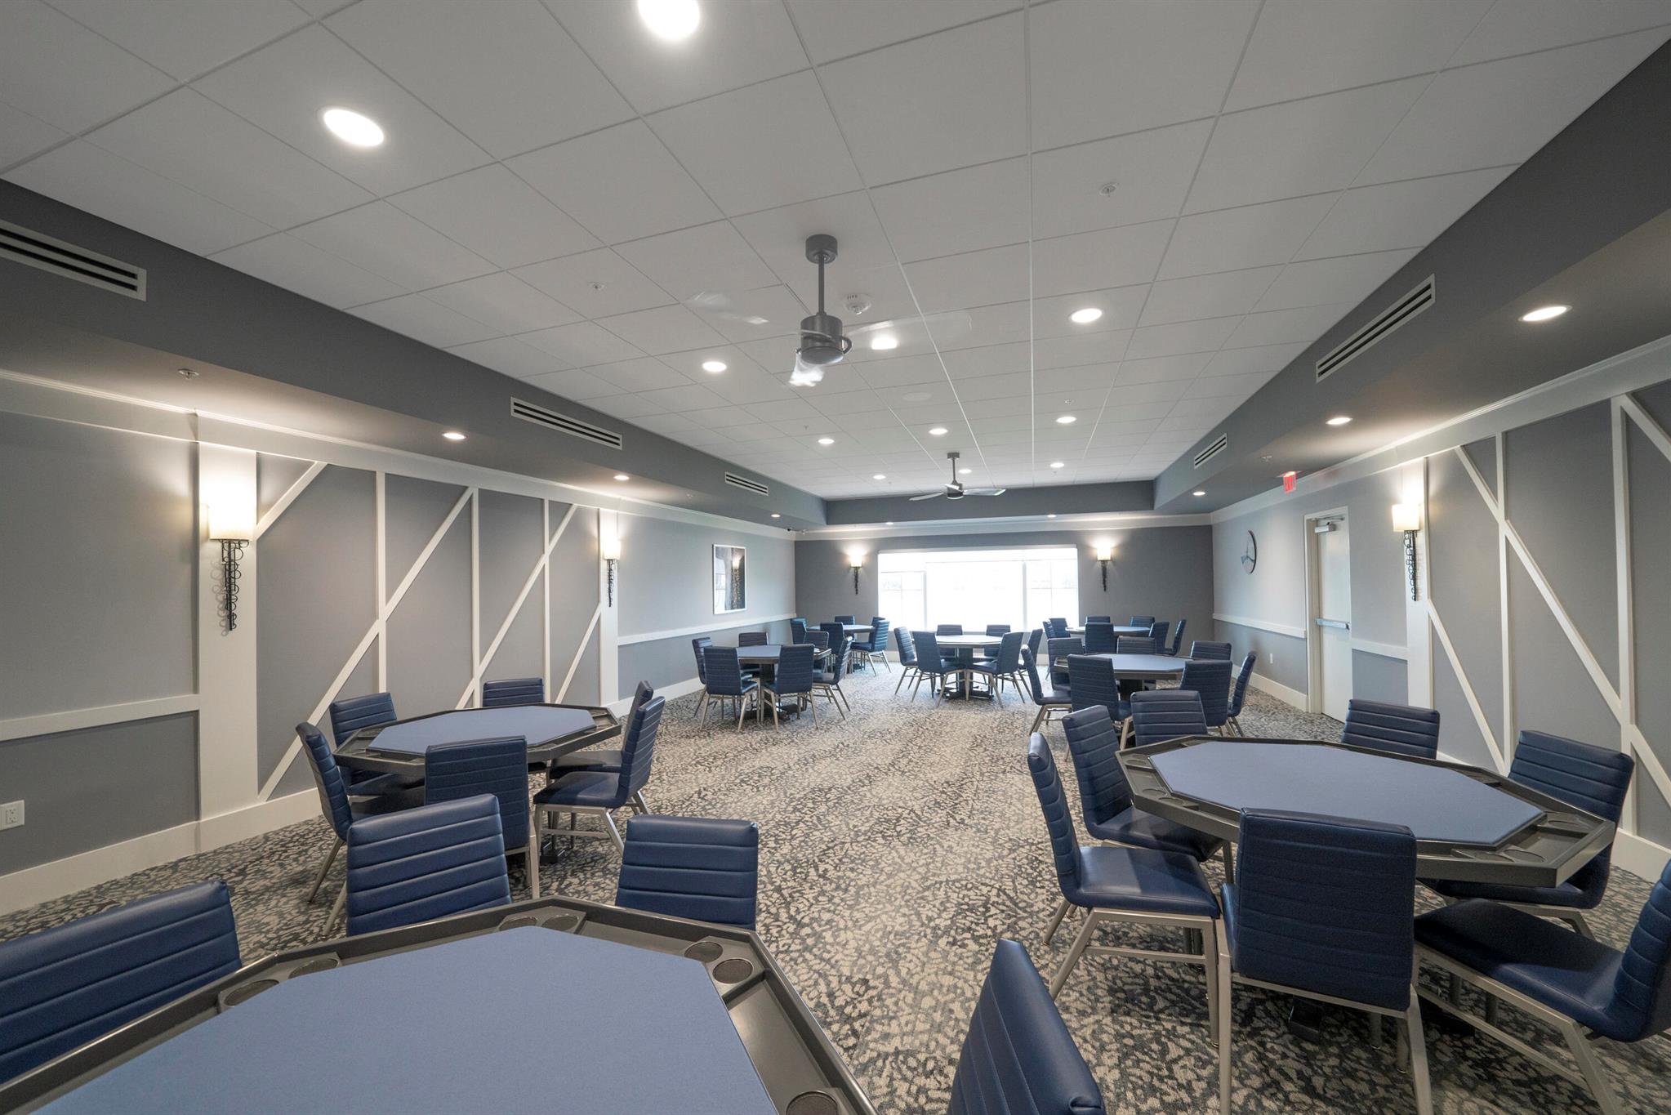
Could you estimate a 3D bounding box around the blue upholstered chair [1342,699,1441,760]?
[{"bbox_3d":[2.456,1.129,2.510,0.550,0.860,0.445,0,-2,-33],"label":"blue upholstered chair"}]

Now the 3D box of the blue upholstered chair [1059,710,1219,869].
[{"bbox_3d":[1.345,1.154,2.438,0.430,0.875,0.560,1,-2,-34],"label":"blue upholstered chair"}]

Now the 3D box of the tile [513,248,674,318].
[{"bbox_3d":[-1.267,-1.437,3.013,0.605,0.020,0.605,-1,-2,19],"label":"tile"}]

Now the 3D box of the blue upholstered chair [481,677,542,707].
[{"bbox_3d":[-2.071,1.255,3.548,0.445,0.860,0.550,0,-2,-24],"label":"blue upholstered chair"}]

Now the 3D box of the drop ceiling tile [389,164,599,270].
[{"bbox_3d":[-1.484,-1.489,2.505,0.605,0.020,0.605,-1,-2,19],"label":"drop ceiling tile"}]

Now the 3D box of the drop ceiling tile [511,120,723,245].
[{"bbox_3d":[-0.848,-1.459,2.215,0.615,0.020,0.585,-1,-2,20],"label":"drop ceiling tile"}]

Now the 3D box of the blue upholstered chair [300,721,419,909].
[{"bbox_3d":[-2.243,1.238,2.760,0.400,0.880,0.600,-2,-3,43],"label":"blue upholstered chair"}]

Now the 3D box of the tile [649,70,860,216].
[{"bbox_3d":[-0.265,-1.482,2.047,0.600,0.020,0.600,-1,-3,18],"label":"tile"}]

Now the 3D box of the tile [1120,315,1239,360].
[{"bbox_3d":[2.321,-1.479,3.785,0.605,0.020,0.605,-1,-2,19],"label":"tile"}]

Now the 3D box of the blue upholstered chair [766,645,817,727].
[{"bbox_3d":[-0.460,1.353,5.984,0.430,0.875,0.560,0,-2,-16],"label":"blue upholstered chair"}]

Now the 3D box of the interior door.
[{"bbox_3d":[5.220,0.652,5.740,0.050,2.120,0.890,-1,-3,18],"label":"interior door"}]

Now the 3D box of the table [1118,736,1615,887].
[{"bbox_3d":[1.807,1.217,2.081,1.250,0.760,1.250,-1,-3,18],"label":"table"}]

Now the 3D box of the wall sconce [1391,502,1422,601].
[{"bbox_3d":[4.490,-0.041,4.409,0.120,0.770,0.200,-1,-2,17],"label":"wall sconce"}]

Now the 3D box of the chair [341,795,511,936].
[{"bbox_3d":[-1.006,1.129,1.381,0.445,0.860,0.550,0,-2,-35],"label":"chair"}]

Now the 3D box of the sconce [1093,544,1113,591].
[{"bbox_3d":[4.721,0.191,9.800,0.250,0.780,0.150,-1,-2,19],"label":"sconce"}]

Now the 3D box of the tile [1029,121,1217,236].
[{"bbox_3d":[1.104,-1.491,2.239,0.600,0.020,0.600,-1,-3,18],"label":"tile"}]

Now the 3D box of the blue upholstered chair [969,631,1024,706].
[{"bbox_3d":[2.043,1.400,7.131,0.410,0.880,0.600,2,-3,-39],"label":"blue upholstered chair"}]

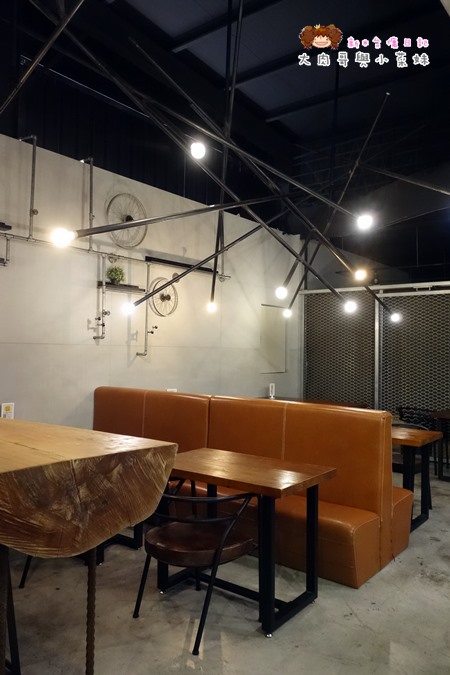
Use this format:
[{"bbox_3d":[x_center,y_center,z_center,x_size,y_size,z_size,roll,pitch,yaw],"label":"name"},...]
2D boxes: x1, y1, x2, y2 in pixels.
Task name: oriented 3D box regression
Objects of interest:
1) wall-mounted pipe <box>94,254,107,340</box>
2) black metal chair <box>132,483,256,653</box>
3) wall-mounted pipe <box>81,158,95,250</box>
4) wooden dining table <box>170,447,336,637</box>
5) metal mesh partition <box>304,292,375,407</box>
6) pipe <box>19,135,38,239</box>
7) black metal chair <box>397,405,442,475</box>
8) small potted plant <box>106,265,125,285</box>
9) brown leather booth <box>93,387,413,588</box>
[{"bbox_3d":[-1.281,-0.414,5.430,0.196,0.906,0.062,0,-1,38],"label":"wall-mounted pipe"},{"bbox_3d":[-0.149,1.169,2.852,0.515,0.731,0.525,2,-2,-45],"label":"black metal chair"},{"bbox_3d":[-1.384,-1.335,5.302,0.196,0.968,0.062,0,-1,38],"label":"wall-mounted pipe"},{"bbox_3d":[0.077,1.161,3.176,0.997,0.765,0.605,0,-1,38],"label":"wooden dining table"},{"bbox_3d":[1.817,0.444,8.460,1.339,2.441,0.062,0,-1,38],"label":"metal mesh partition"},{"bbox_3d":[-1.783,-1.360,4.764,0.227,0.989,0.062,0,-1,38],"label":"pipe"},{"bbox_3d":[2.419,1.255,6.493,0.556,0.762,0.546,0,-1,38],"label":"black metal chair"},{"bbox_3d":[-1.162,-0.663,5.566,0.196,0.196,0.196,1,-1,0],"label":"small potted plant"},{"bbox_3d":[-0.087,1.038,4.566,3.064,1.060,0.949,0,-1,38],"label":"brown leather booth"}]

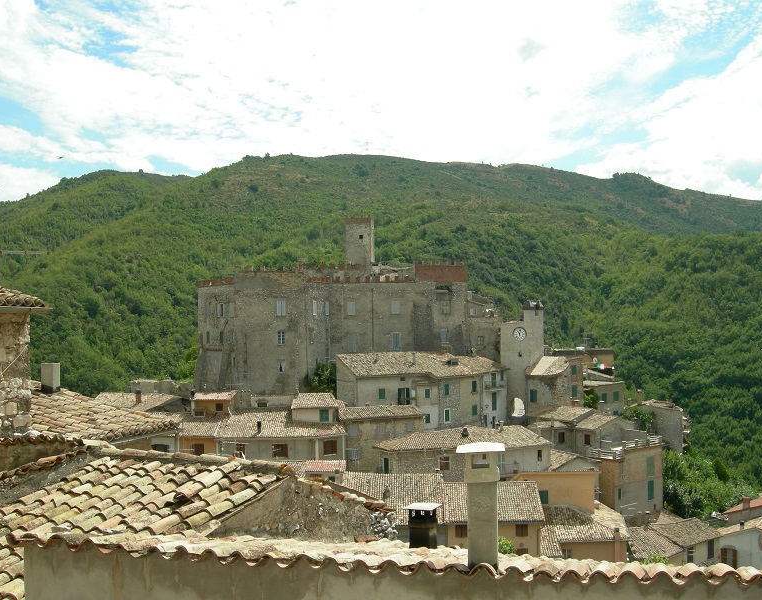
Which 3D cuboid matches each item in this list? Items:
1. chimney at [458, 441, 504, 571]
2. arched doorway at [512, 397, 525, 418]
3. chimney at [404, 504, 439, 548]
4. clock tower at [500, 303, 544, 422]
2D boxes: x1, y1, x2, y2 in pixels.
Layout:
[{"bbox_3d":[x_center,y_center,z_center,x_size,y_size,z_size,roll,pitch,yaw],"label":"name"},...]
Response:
[{"bbox_3d":[0.815,1.655,6.750,0.390,1.010,0.380,0,2,4],"label":"chimney"},{"bbox_3d":[15.865,12.404,96.000,1.600,2.550,0.700,-1,-1,17],"label":"arched doorway"},{"bbox_3d":[0.530,2.850,10.400,0.380,0.570,0.380,0,2,20],"label":"chimney"},{"bbox_3d":[17.800,7.700,103.900,5.300,15.300,4.900,0,2,14],"label":"clock tower"}]

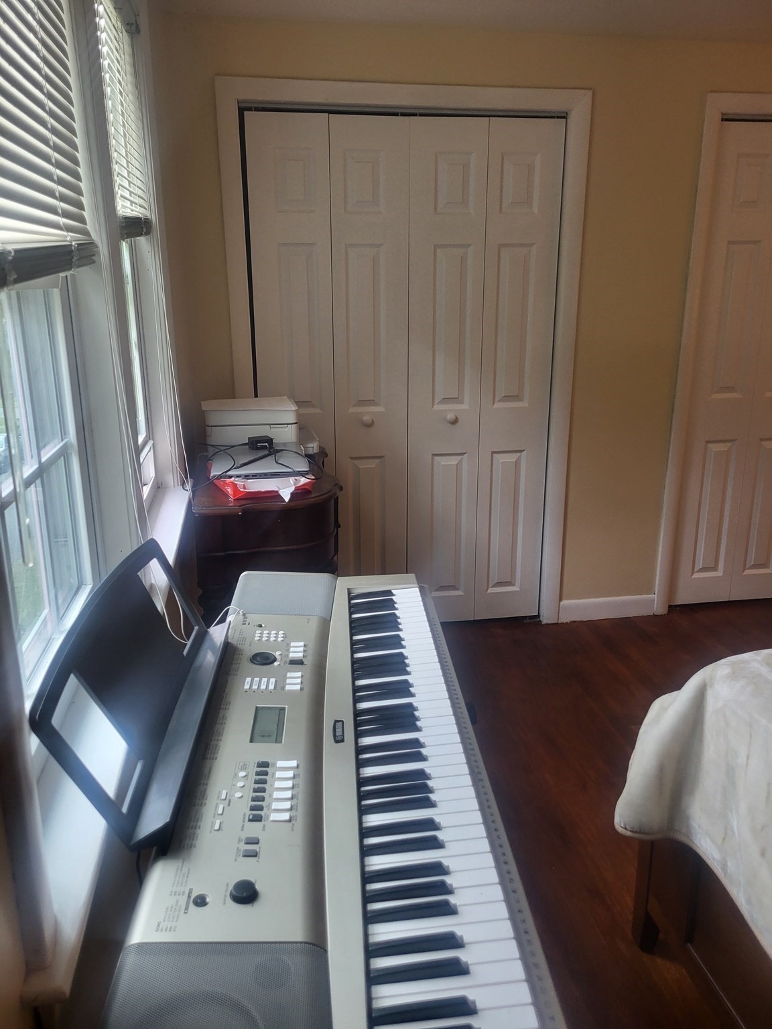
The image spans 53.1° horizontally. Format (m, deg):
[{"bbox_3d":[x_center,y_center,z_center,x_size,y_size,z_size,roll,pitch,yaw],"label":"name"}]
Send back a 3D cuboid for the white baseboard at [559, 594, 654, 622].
[{"bbox_3d":[0.998,0.423,3.483,0.445,0.096,0.016,-3,16,-8],"label":"white baseboard"}]

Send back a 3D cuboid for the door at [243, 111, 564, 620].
[{"bbox_3d":[0.088,-0.488,3.105,1.186,2.007,0.035,-3,16,-8],"label":"door"}]

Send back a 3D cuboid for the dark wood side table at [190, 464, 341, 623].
[{"bbox_3d":[-0.366,0.277,2.605,0.435,0.875,0.840,-3,16,-8],"label":"dark wood side table"}]

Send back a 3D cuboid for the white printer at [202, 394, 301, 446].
[{"bbox_3d":[-0.477,-0.312,2.763,0.330,0.168,0.375,-3,17,-10],"label":"white printer"}]

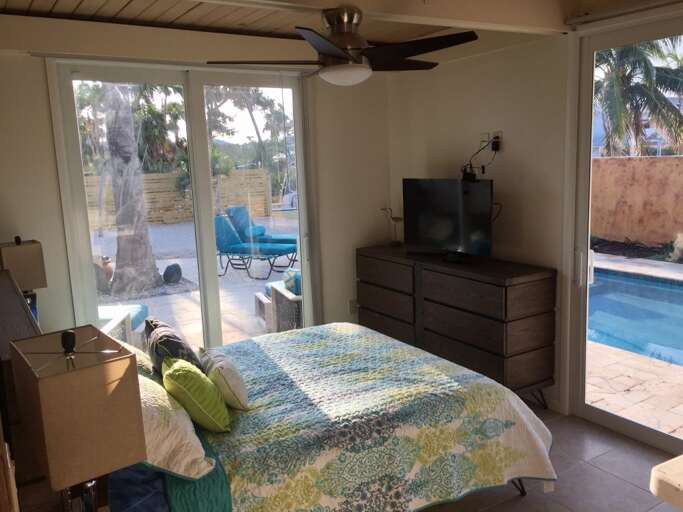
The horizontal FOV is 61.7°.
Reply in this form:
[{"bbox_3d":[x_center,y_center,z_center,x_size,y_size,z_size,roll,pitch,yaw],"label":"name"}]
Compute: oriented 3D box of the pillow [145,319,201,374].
[{"bbox_3d":[-0.746,0.472,2.685,0.170,0.400,0.420,-44,21,-12],"label":"pillow"}]

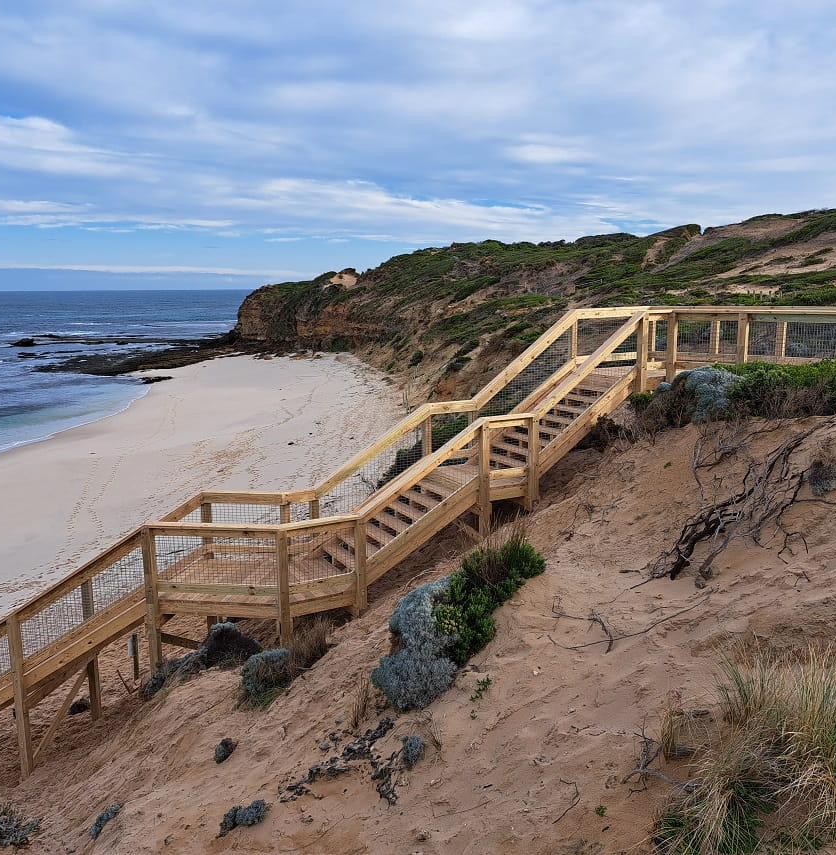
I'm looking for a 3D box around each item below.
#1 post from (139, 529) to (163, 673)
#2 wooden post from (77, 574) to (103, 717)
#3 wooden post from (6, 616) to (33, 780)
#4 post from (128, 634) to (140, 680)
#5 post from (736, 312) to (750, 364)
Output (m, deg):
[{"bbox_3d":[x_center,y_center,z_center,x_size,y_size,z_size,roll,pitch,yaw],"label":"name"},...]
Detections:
[{"bbox_3d":[-4.080,2.713,12.167,0.125,2.345,0.125,1,10,7],"label":"post"},{"bbox_3d":[-5.952,4.036,14.453,0.125,2.795,0.125,1,10,7],"label":"wooden post"},{"bbox_3d":[-6.233,4.266,12.397,0.135,2.748,0.135,2,10,13],"label":"wooden post"},{"bbox_3d":[-5.269,4.308,14.796,0.110,0.918,0.110,0,10,0],"label":"post"},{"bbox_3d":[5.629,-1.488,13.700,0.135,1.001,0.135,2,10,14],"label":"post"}]

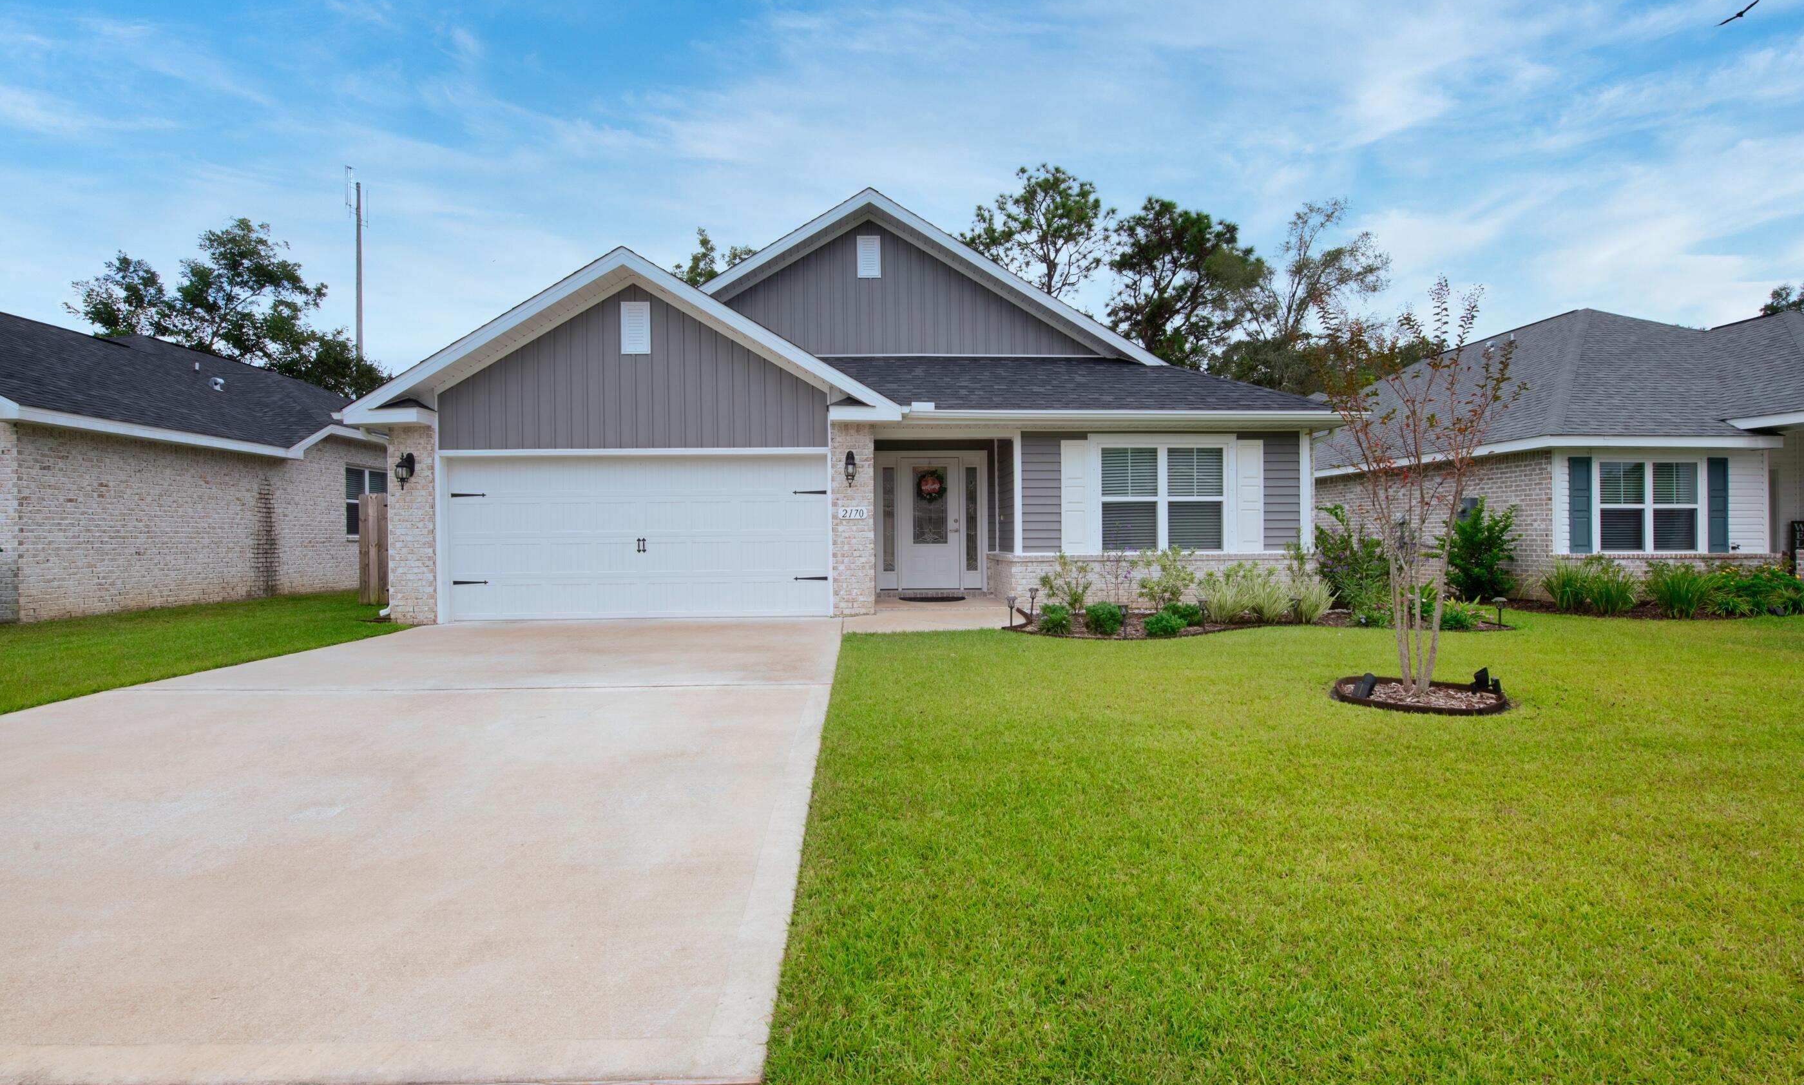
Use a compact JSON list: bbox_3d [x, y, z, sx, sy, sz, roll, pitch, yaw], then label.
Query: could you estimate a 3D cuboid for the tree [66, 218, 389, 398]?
[{"bbox_3d":[-25.237,-5.400,30.000,10.500,13.200,10.000,0,0,-3],"label":"tree"}]

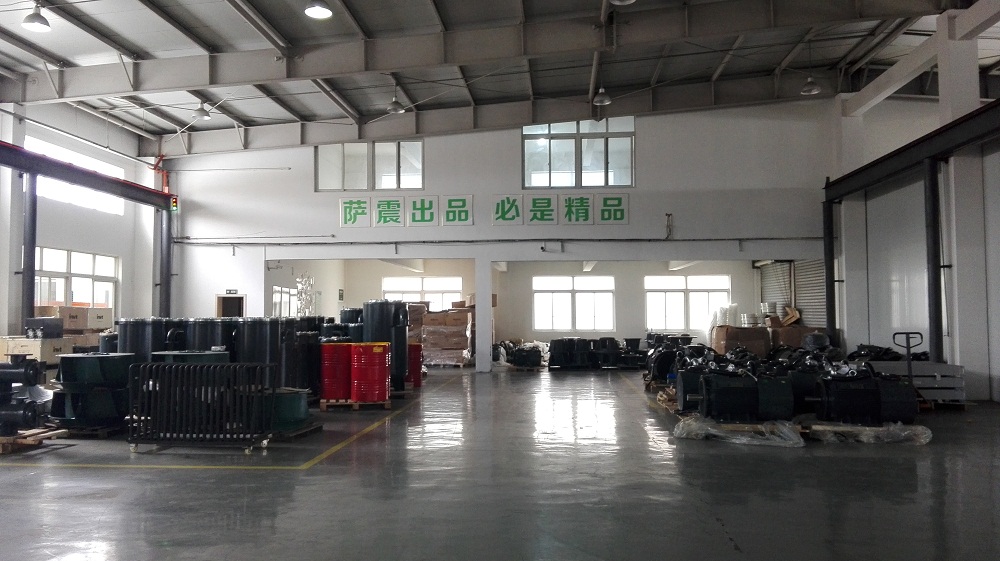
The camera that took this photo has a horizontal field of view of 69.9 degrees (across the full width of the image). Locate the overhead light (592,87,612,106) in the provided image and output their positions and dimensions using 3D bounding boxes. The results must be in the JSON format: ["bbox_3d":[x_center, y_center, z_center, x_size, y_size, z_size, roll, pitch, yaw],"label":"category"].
[{"bbox_3d":[2.229,-3.980,15.562,0.400,0.420,0.400,0,-3,5],"label":"overhead light"}]

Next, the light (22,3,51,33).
[{"bbox_3d":[-7.424,-4.243,11.478,0.420,0.410,0.420,0,-3,5],"label":"light"}]

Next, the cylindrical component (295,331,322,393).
[{"bbox_3d":[-3.321,1.416,12.382,0.440,1.048,0.440,0,-3,0],"label":"cylindrical component"}]

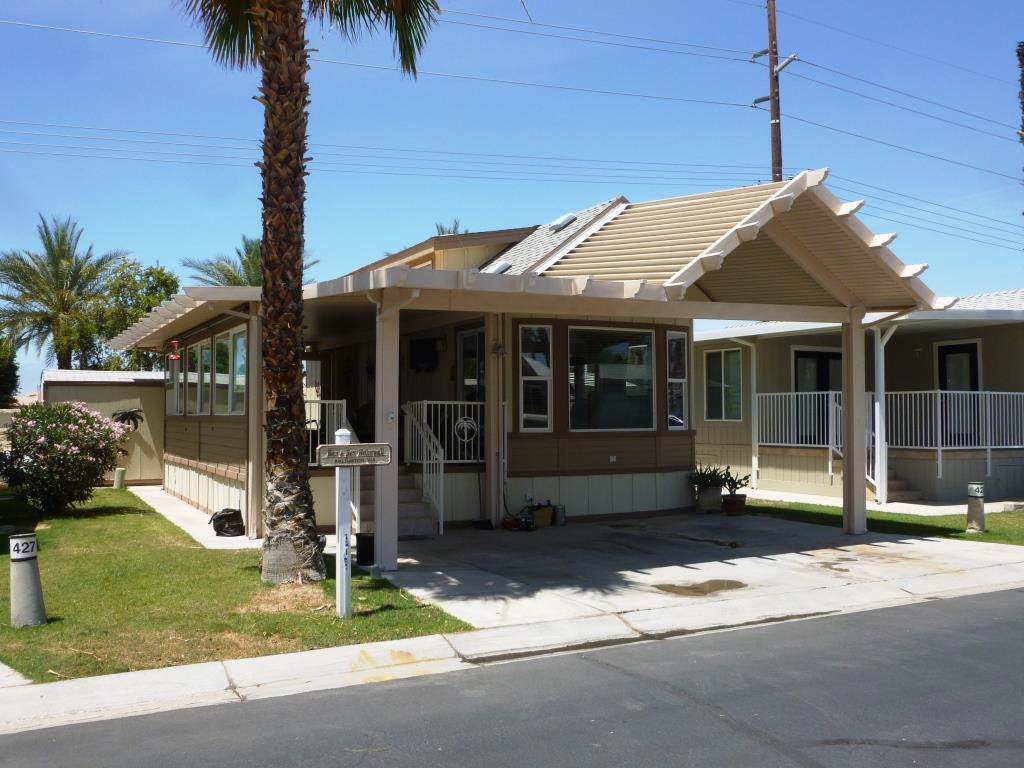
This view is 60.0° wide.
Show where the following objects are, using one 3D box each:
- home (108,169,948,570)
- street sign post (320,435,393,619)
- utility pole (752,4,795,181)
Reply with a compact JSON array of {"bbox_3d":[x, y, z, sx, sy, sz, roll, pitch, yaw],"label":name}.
[{"bbox_3d":[-1.298,-0.310,15.188,8.700,4.800,13.200,0,-2,-28],"label":"home"},{"bbox_3d":[-1.254,1.099,7.028,0.620,1.470,0.120,0,-2,-28],"label":"street sign post"},{"bbox_3d":[9.609,-5.823,32.000,0.400,17.000,1.500,0,-2,-28],"label":"utility pole"}]

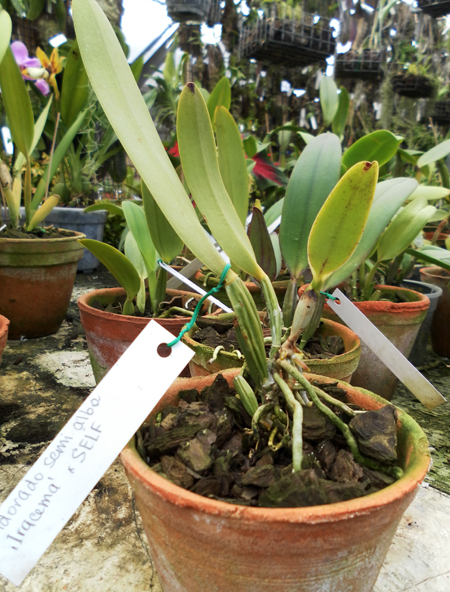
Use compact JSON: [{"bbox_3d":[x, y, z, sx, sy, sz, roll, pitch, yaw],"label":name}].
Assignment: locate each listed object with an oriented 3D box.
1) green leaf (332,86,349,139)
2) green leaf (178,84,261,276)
[{"bbox_3d":[0.262,-0.415,1.100,0.026,0.123,0.020,0,0,17],"label":"green leaf"},{"bbox_3d":[-0.004,-0.047,0.217,0.022,0.092,0.020,-22,16,0],"label":"green leaf"}]

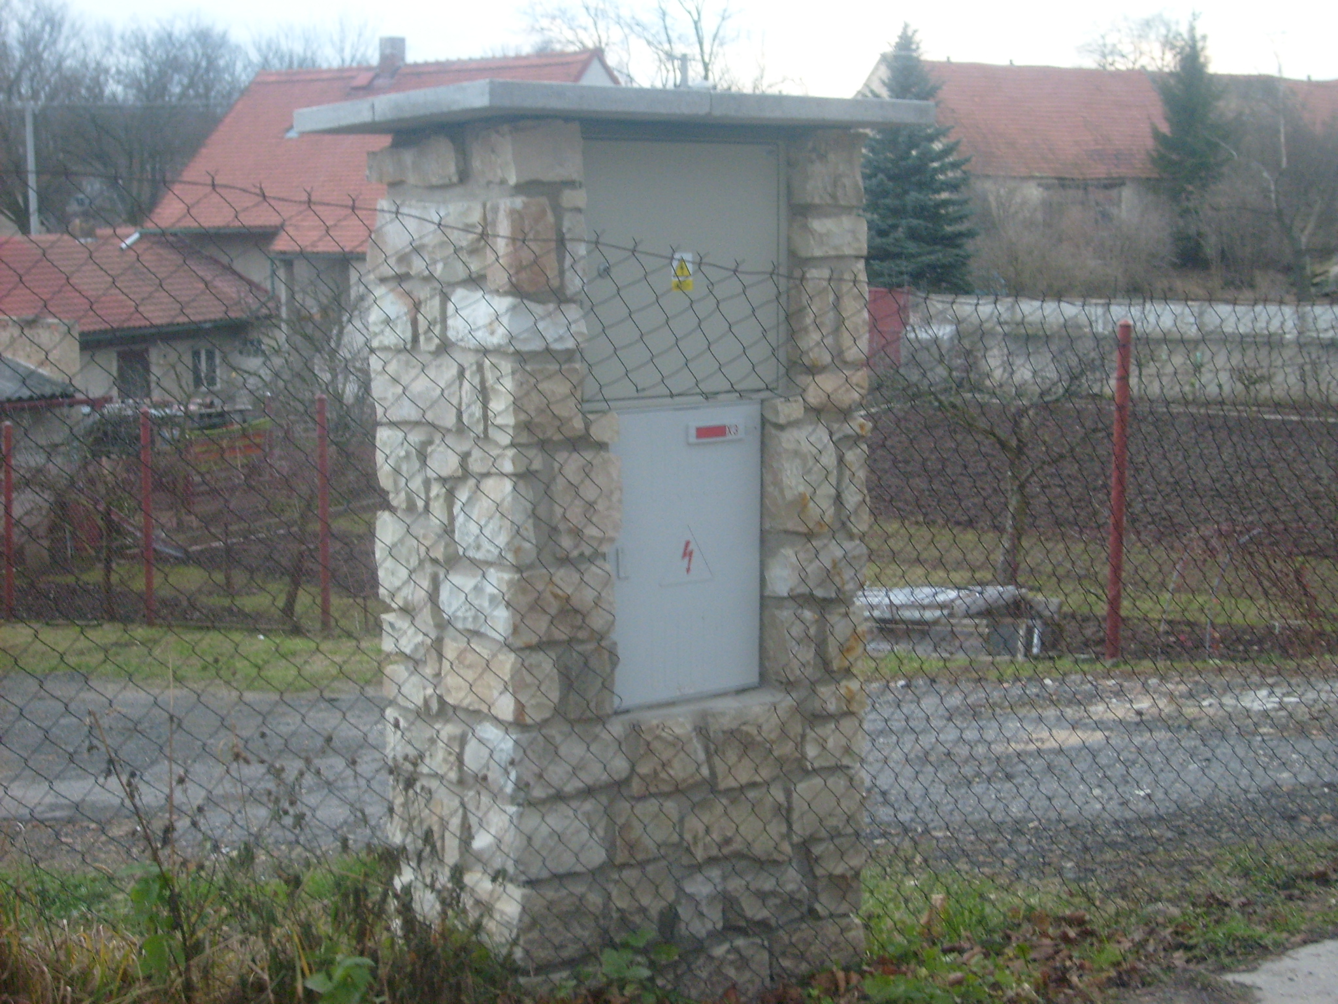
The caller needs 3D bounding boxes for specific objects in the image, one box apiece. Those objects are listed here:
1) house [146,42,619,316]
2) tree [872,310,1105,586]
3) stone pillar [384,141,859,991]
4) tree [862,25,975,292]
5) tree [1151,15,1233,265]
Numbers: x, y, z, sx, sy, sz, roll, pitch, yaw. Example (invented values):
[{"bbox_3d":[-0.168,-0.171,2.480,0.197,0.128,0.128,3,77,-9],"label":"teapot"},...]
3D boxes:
[{"bbox_3d":[-5.965,-6.691,46.990,10.396,7.677,8.461,4,9,32],"label":"house"},{"bbox_3d":[1.744,-0.266,10.801,1.281,1.524,1.281,0,7,0],"label":"tree"},{"bbox_3d":[-0.110,0.131,4.762,0.950,1.981,0.685,-5,9,-33],"label":"stone pillar"},{"bbox_3d":[5.804,-8.111,48.003,3.195,6.430,3.195,0,7,0],"label":"tree"},{"bbox_3d":[15.587,-10.596,60.004,2.434,7.446,2.434,0,7,0],"label":"tree"}]

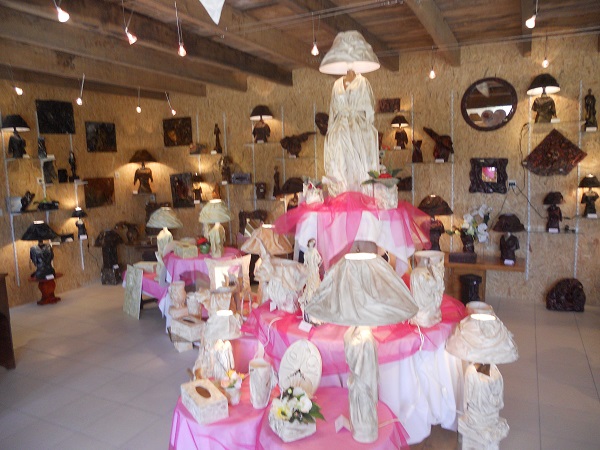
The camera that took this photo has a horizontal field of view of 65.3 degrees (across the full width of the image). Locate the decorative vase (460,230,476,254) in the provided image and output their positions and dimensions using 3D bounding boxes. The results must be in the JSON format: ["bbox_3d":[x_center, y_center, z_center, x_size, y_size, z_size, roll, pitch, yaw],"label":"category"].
[{"bbox_3d":[1.798,0.187,5.010,0.150,0.255,0.140,1,8,26],"label":"decorative vase"}]

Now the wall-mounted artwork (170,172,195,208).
[{"bbox_3d":[-1.774,-0.516,7.106,0.440,0.510,0.035,2,8,26],"label":"wall-mounted artwork"}]

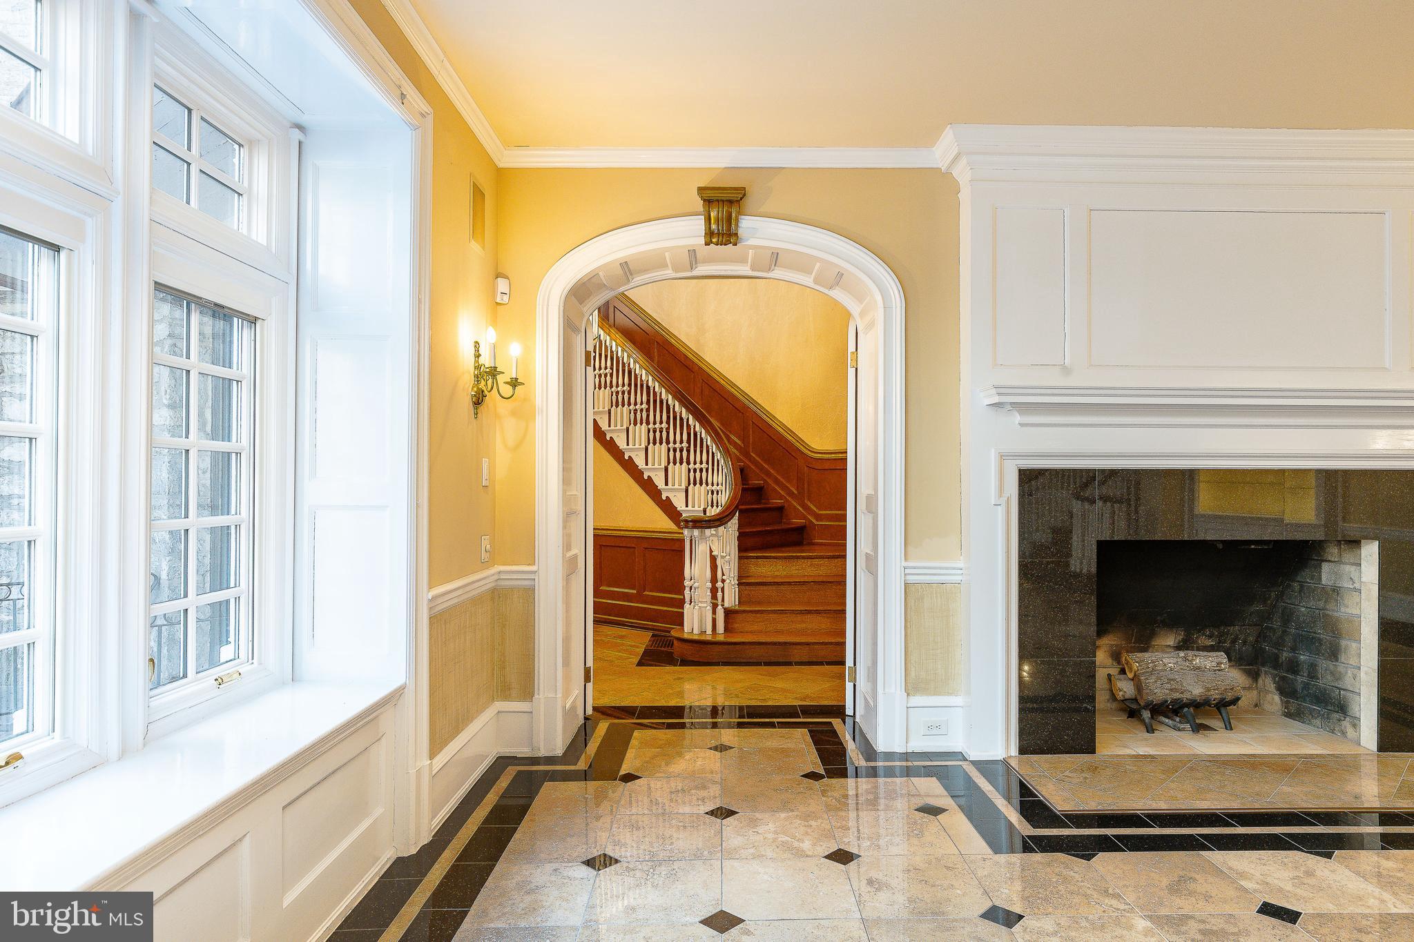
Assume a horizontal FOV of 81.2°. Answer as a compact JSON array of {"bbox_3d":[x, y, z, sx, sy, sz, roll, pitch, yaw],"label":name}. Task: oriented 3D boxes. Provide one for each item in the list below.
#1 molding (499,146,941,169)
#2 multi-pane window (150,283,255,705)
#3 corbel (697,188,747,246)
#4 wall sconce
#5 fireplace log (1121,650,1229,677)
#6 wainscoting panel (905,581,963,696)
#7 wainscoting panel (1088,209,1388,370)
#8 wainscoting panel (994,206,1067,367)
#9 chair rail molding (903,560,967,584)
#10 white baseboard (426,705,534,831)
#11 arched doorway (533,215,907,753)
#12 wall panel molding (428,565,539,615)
[{"bbox_3d":[0.058,-1.417,3.735,2.020,0.085,0.065,0,-1,0],"label":"molding"},{"bbox_3d":[-1.455,0.065,2.360,0.060,1.080,0.540,0,-1,1],"label":"multi-pane window"},{"bbox_3d":[0.066,-1.130,3.700,0.215,0.255,0.130,0,-1,0],"label":"corbel"},{"bbox_3d":[-0.877,-0.397,3.410,0.175,0.360,0.380,0,-1,1],"label":"wall sconce"},{"bbox_3d":[2.385,0.985,4.200,0.480,0.130,0.135,0,-1,0],"label":"fireplace log"},{"bbox_3d":[1.039,0.768,3.762,0.265,0.530,0.020,0,-1,0],"label":"wainscoting panel"},{"bbox_3d":[2.345,-0.800,3.635,1.330,0.710,0.025,0,-1,0],"label":"wainscoting panel"},{"bbox_3d":[1.423,-0.813,3.630,0.325,0.715,0.025,0,-1,0],"label":"wainscoting panel"},{"bbox_3d":[1.034,0.463,3.747,0.285,0.098,0.040,0,-1,0],"label":"chair rail molding"},{"bbox_3d":[-0.920,1.210,3.465,0.180,0.265,0.930,0,-1,1],"label":"white baseboard"},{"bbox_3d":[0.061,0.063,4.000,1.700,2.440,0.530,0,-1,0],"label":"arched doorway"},{"bbox_3d":[-0.872,0.478,3.340,0.180,0.105,0.870,0,-1,1],"label":"wall panel molding"}]

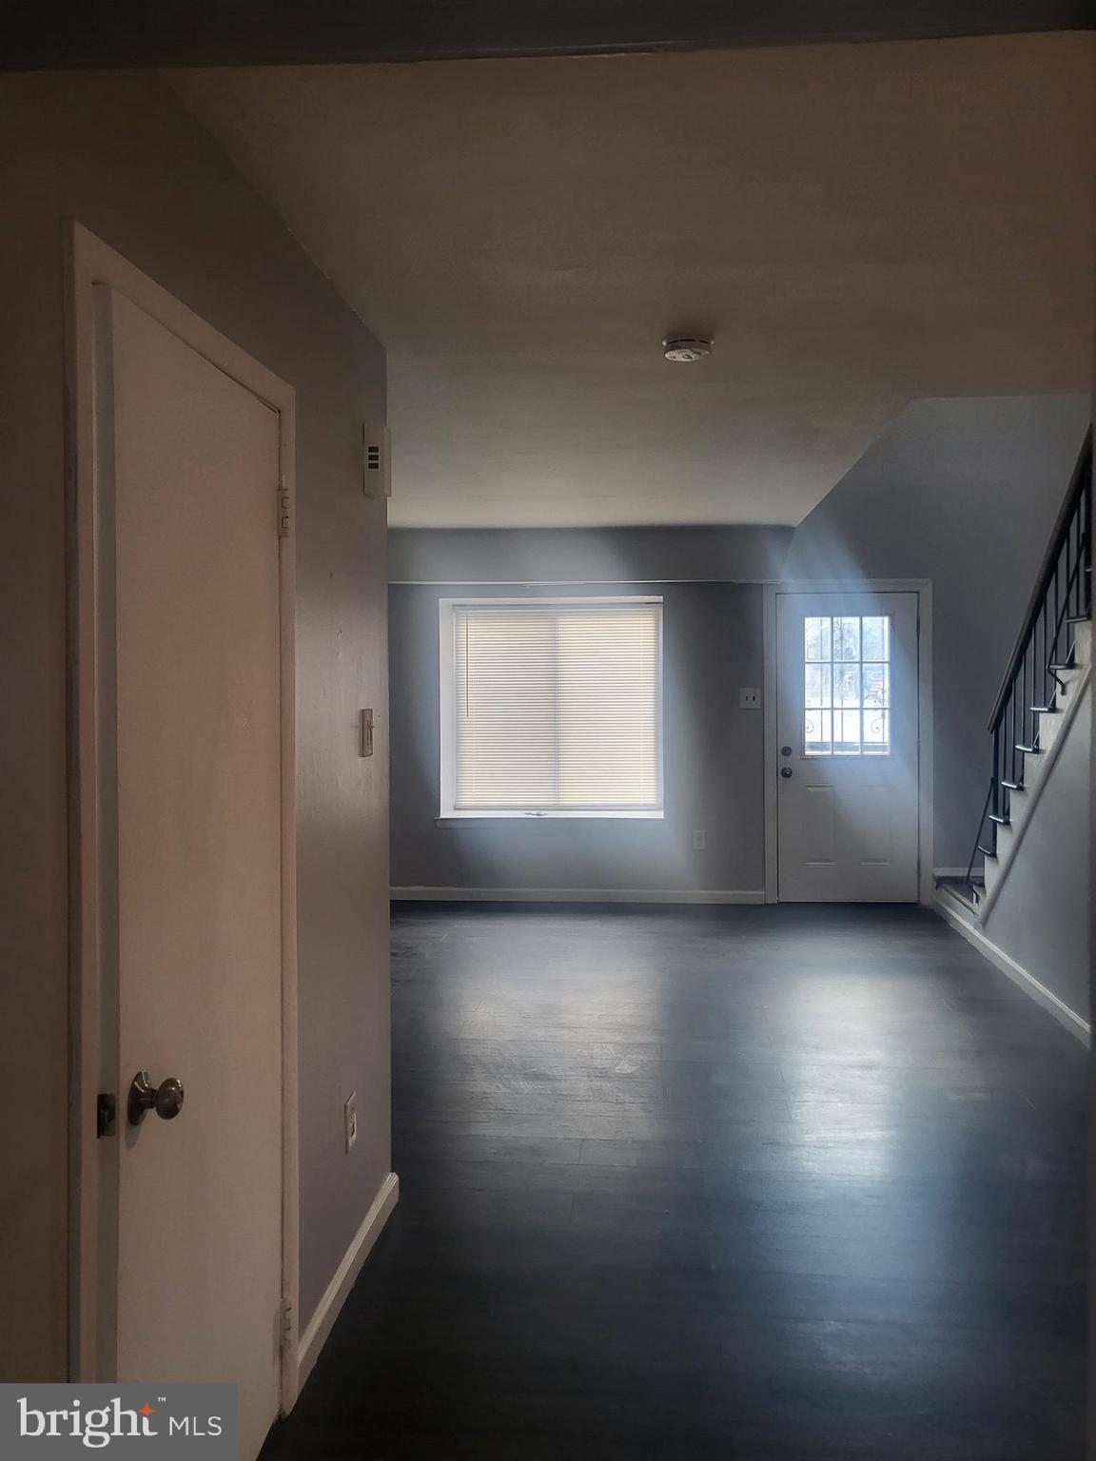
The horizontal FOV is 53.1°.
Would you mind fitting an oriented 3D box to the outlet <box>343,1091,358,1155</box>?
[{"bbox_3d":[-0.496,0.990,2.773,0.010,0.117,0.073,0,3,5],"label":"outlet"}]

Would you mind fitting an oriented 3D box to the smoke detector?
[{"bbox_3d":[0.403,-1.093,3.160,0.143,0.046,0.143,0,3,5],"label":"smoke detector"}]

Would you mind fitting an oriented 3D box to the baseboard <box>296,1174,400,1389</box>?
[{"bbox_3d":[-0.490,1.341,2.767,0.020,0.092,0.920,0,3,5],"label":"baseboard"}]

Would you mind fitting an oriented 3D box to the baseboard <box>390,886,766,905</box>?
[{"bbox_3d":[0.129,1.082,7.261,2.550,0.100,0.020,0,3,5],"label":"baseboard"}]

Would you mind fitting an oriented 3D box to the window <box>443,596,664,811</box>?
[{"bbox_3d":[0.067,-0.161,7.526,1.420,1.420,0.045,0,3,5],"label":"window"}]

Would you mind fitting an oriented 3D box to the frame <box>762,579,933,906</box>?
[{"bbox_3d":[1.941,0.074,7.137,1.090,2.110,0.120,0,3,5],"label":"frame"}]

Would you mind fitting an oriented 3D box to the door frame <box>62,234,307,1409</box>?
[{"bbox_3d":[-0.615,0.374,1.870,0.110,2.120,0.890,0,3,5],"label":"door frame"}]

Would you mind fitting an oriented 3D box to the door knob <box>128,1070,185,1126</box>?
[{"bbox_3d":[-0.553,0.521,1.552,0.066,0.070,0.068,0,3,3],"label":"door knob"}]

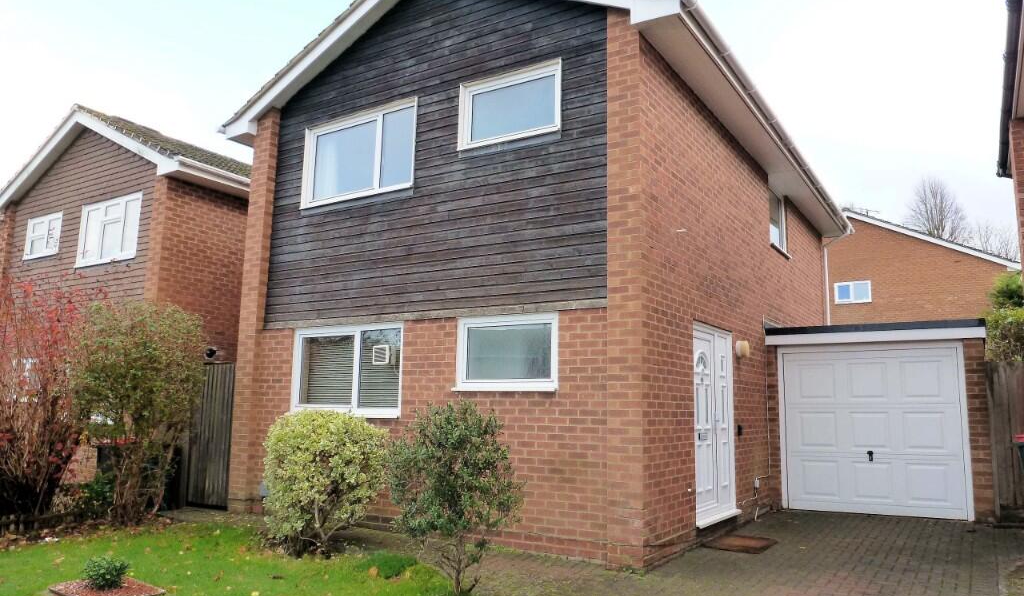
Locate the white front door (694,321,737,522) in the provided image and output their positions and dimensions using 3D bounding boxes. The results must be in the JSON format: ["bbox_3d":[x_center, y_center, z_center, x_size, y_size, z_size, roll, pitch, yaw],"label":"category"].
[{"bbox_3d":[2.233,1.354,7.803,0.100,2.101,1.401,-4,-10,33],"label":"white front door"}]

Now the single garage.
[{"bbox_3d":[5.850,1.838,10.969,2.565,2.379,5.200,-4,-10,33],"label":"single garage"}]

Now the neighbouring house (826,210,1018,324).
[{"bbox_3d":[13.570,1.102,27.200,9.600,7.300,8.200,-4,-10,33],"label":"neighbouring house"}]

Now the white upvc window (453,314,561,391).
[{"bbox_3d":[-0.043,0.555,7.136,1.214,0.776,0.100,-4,-10,33],"label":"white upvc window"}]

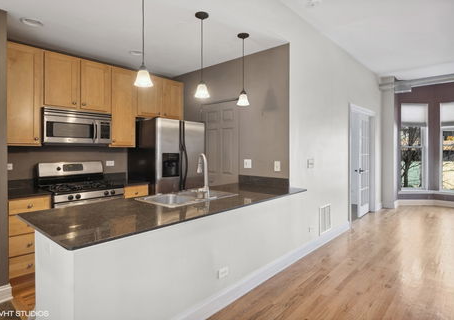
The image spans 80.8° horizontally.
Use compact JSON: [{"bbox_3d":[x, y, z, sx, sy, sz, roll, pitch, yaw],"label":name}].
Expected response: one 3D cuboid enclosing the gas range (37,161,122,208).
[{"bbox_3d":[-1.780,0.643,3.282,0.700,1.200,0.760,1,2,42],"label":"gas range"}]

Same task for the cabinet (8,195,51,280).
[{"bbox_3d":[-2.178,0.780,2.863,0.640,0.800,0.360,1,2,42],"label":"cabinet"}]

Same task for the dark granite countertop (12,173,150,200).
[{"bbox_3d":[-1.786,0.295,3.291,0.680,0.145,1.520,1,2,42],"label":"dark granite countertop"}]

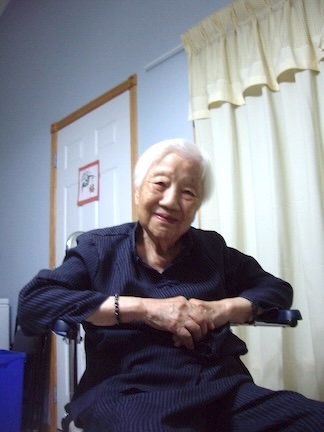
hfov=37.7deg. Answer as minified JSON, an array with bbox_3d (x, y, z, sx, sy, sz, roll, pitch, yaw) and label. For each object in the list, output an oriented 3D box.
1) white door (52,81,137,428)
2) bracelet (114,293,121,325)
[{"bbox_3d":[-0.427,0.299,2.895,0.060,2.070,0.870,9,-16,-43],"label":"white door"},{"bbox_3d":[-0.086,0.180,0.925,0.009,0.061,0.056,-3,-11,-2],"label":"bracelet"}]

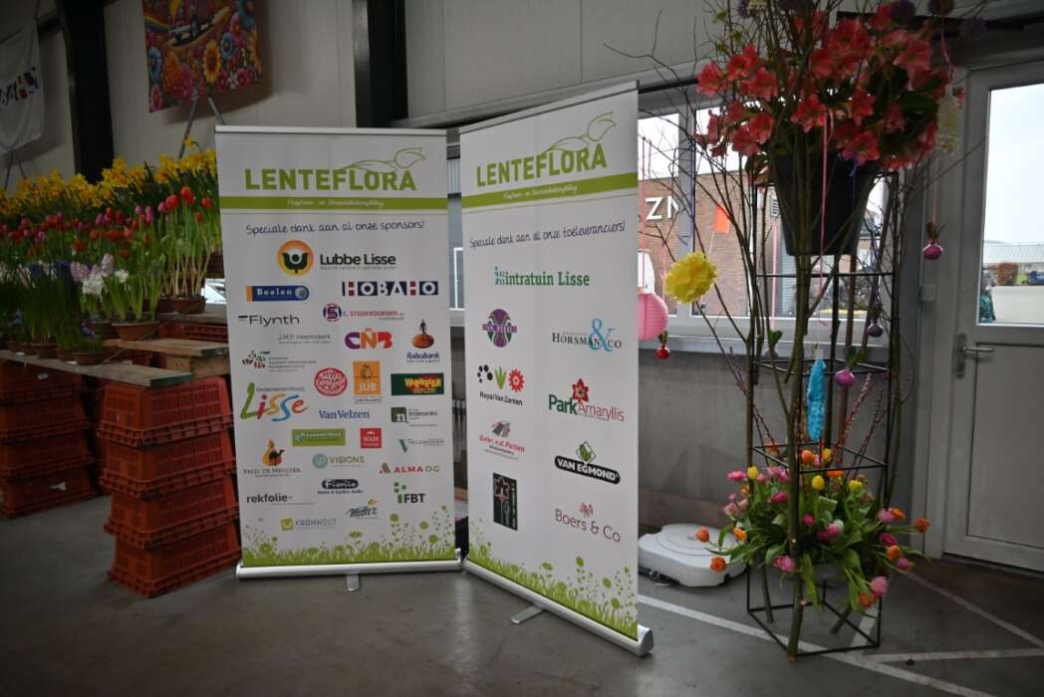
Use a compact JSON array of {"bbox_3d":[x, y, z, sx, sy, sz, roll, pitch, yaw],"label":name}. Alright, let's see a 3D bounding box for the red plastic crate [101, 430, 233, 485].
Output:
[{"bbox_3d":[-1.672,0.501,3.315,0.345,0.235,0.485,3,7,33],"label":"red plastic crate"}]

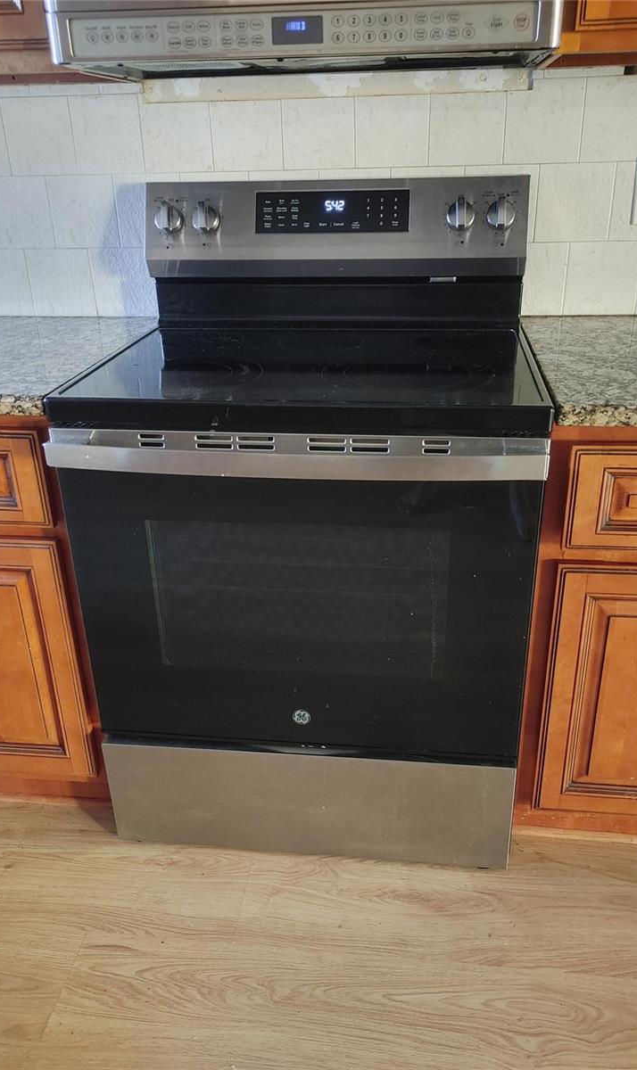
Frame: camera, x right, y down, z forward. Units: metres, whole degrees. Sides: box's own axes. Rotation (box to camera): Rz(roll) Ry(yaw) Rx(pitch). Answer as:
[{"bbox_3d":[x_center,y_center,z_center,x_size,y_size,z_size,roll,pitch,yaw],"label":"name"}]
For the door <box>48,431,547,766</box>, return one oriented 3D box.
[{"bbox_3d":[-0.036,0.118,1.322,0.757,0.591,0.075,2,25,7],"label":"door"}]

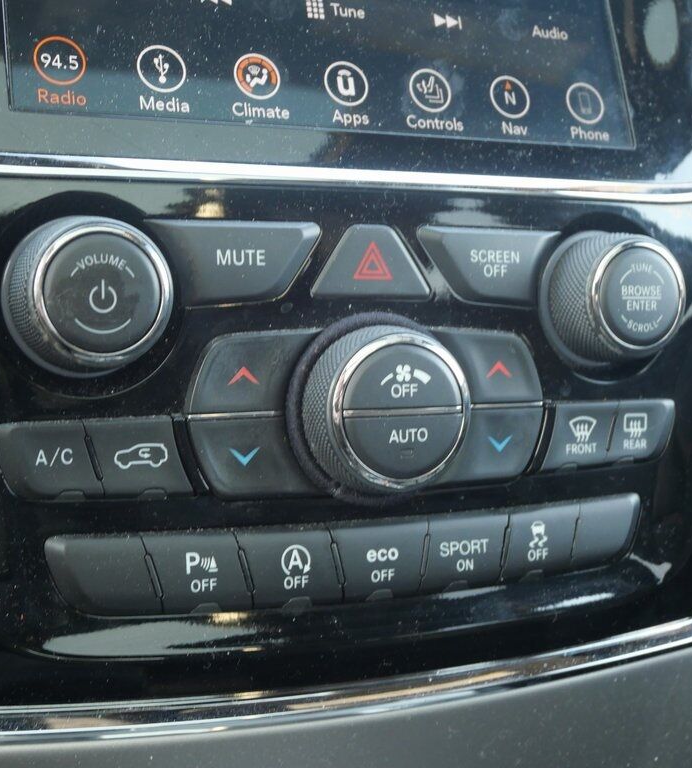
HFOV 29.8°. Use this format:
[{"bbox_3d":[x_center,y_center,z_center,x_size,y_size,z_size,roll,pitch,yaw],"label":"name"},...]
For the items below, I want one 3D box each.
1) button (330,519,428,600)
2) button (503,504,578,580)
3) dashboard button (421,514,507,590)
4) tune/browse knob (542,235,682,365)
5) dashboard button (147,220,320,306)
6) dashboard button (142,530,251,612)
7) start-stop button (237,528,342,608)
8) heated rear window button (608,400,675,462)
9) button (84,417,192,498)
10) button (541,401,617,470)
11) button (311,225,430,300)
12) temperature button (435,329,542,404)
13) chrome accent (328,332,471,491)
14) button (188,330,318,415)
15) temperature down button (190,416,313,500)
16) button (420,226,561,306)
[{"bbox_3d":[0.007,0.043,0.325,0.028,0.019,0.008,-1,-1,-25],"label":"button"},{"bbox_3d":[0.049,0.041,0.341,0.025,0.019,0.007,-2,-1,-25],"label":"button"},{"bbox_3d":[0.029,0.042,0.331,0.027,0.019,0.007,-2,-1,-25],"label":"dashboard button"},{"bbox_3d":[0.073,-0.023,0.348,0.037,0.037,0.019,-1,4,-25],"label":"tune/browse knob"},{"bbox_3d":[-0.027,-0.028,0.310,0.044,0.020,0.008,-1,4,-25],"label":"dashboard button"},{"bbox_3d":[-0.035,0.043,0.301,0.027,0.019,0.007,-2,-1,-25],"label":"dashboard button"},{"bbox_3d":[-0.015,0.043,0.311,0.027,0.019,0.007,-2,-1,-25],"label":"start-stop button"},{"bbox_3d":[0.079,0.013,0.359,0.023,0.017,0.008,-1,4,-25],"label":"heated rear window button"},{"bbox_3d":[-0.048,0.017,0.299,0.026,0.019,0.008,-1,4,-25],"label":"button"},{"bbox_3d":[0.061,0.013,0.347,0.026,0.018,0.007,-2,-1,-25],"label":"button"},{"bbox_3d":[0.006,-0.030,0.322,0.033,0.018,0.006,-2,-1,-25],"label":"button"},{"bbox_3d":[0.035,-0.004,0.335,0.033,0.019,0.007,-2,-1,-25],"label":"temperature button"},{"bbox_3d":[0.013,0.006,0.308,0.037,0.037,0.005,-2,-1,-25],"label":"chrome accent"},{"bbox_3d":[-0.022,-0.003,0.310,0.034,0.020,0.008,-1,4,-25],"label":"button"},{"bbox_3d":[-0.022,0.017,0.311,0.035,0.020,0.008,-1,4,-25],"label":"temperature down button"},{"bbox_3d":[0.037,-0.030,0.336,0.043,0.020,0.006,-2,-1,-25],"label":"button"}]

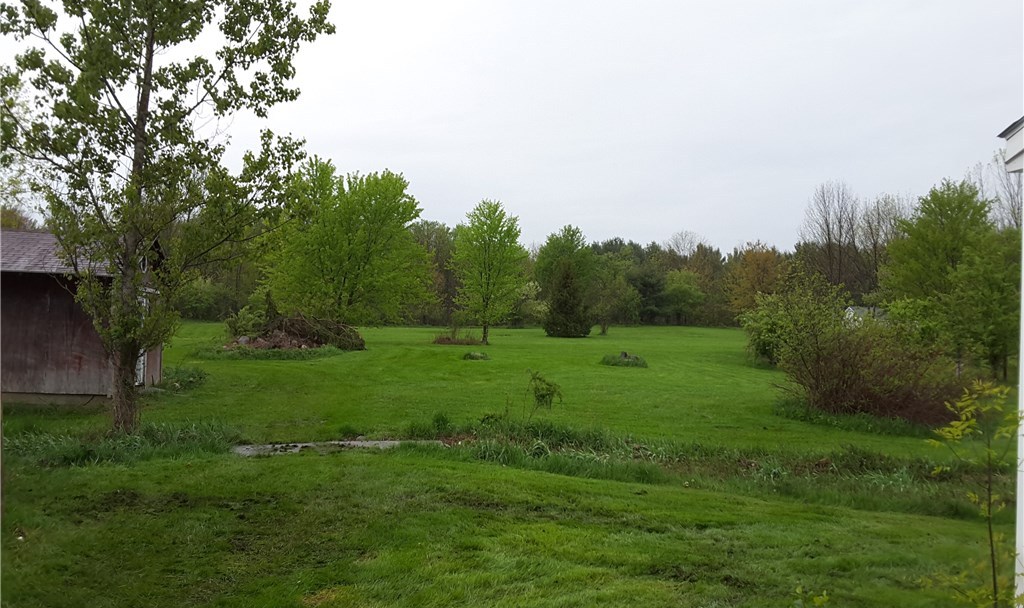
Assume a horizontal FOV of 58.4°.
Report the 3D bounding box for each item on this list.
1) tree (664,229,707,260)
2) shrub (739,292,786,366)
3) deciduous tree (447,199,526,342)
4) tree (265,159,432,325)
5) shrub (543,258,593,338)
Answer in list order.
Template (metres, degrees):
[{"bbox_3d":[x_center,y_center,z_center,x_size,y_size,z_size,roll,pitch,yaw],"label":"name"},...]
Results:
[{"bbox_3d":[20.800,-3.400,110.000,5.600,11.300,5.600,1,0,0],"label":"tree"},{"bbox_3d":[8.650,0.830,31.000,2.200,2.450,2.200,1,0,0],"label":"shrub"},{"bbox_3d":[-1.150,-1.480,43.000,3.700,6.750,3.700,1,0,0],"label":"deciduous tree"},{"bbox_3d":[-7.840,-2.600,44.000,8.000,8.700,7.600,1,0,0],"label":"tree"},{"bbox_3d":[3.270,-0.320,54.000,2.950,4.700,2.900,1,0,0],"label":"shrub"}]

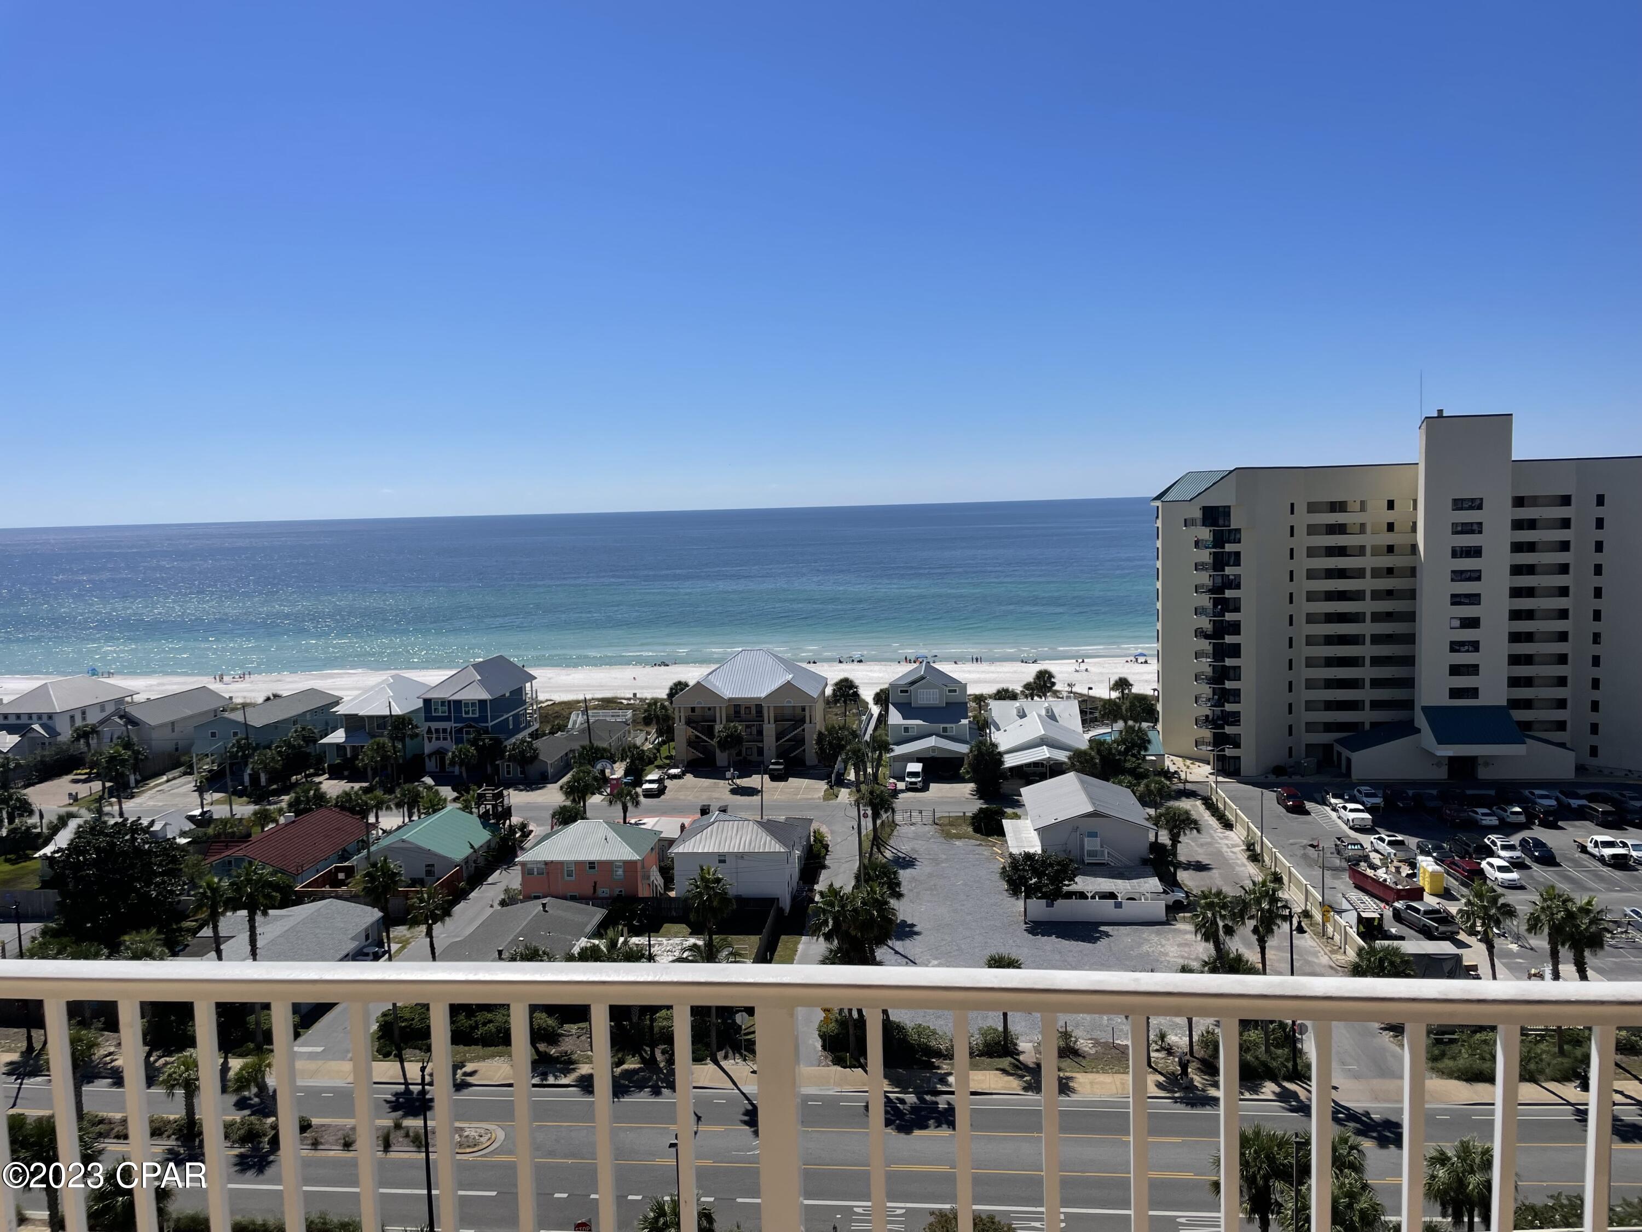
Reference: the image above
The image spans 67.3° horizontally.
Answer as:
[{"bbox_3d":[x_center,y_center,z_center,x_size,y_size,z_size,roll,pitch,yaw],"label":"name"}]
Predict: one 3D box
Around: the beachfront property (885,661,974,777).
[{"bbox_3d":[14.994,13.322,168.372,11.200,12.900,20.000,-1,5,6],"label":"beachfront property"}]

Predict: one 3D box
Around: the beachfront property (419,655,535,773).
[{"bbox_3d":[-46.888,13.178,168.617,10.700,13.500,18.800,-1,5,5],"label":"beachfront property"}]

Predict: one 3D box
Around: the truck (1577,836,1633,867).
[{"bbox_3d":[73.813,21.964,116.776,2.150,2.000,6.000,-1,5,5],"label":"truck"}]

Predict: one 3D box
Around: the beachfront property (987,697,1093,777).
[{"bbox_3d":[28.422,15.416,160.626,12.300,6.500,31.000,-1,5,6],"label":"beachfront property"}]

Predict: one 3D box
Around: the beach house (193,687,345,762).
[{"bbox_3d":[-75.446,16.215,170.869,9.400,8.500,24.000,-1,5,5],"label":"beach house"}]

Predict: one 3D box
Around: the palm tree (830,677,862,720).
[{"bbox_3d":[3.579,14.166,180.559,4.200,9.600,4.200,-1,5,6],"label":"palm tree"}]

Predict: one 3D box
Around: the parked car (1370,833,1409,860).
[{"bbox_3d":[53.051,21.379,113.921,2.000,1.870,5.650,-1,5,6],"label":"parked car"}]

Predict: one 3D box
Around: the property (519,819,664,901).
[{"bbox_3d":[-19.543,21.212,105.956,10.400,7.500,9.200,-1,5,5],"label":"property"}]

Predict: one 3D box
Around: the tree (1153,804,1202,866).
[{"bbox_3d":[33.021,20.147,114.407,4.300,5.406,4.300,-1,5,0],"label":"tree"}]

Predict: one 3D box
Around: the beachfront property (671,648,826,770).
[{"bbox_3d":[-9.416,12.264,176.057,20.200,14.900,19.000,-1,5,6],"label":"beachfront property"}]

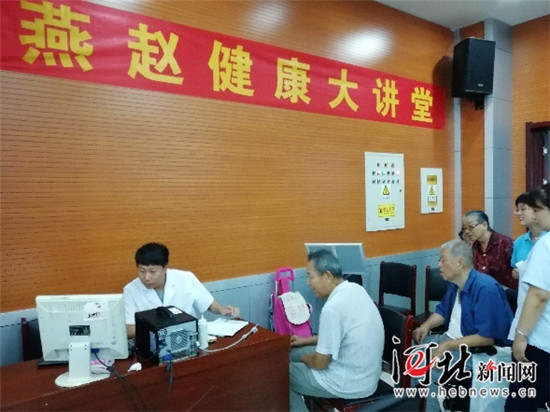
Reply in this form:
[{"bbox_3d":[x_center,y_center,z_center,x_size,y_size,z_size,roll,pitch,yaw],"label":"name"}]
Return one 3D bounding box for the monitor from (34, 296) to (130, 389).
[{"bbox_3d":[-0.868,0.587,1.934,0.390,0.385,0.210,-1,1,-1],"label":"monitor"}]

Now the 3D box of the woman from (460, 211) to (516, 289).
[{"bbox_3d":[1.540,0.760,3.080,0.500,1.440,0.470,-2,2,-38],"label":"woman"}]

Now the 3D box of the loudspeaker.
[{"bbox_3d":[2.290,-1.602,5.027,0.380,0.580,0.320,-2,7,-22],"label":"loudspeaker"}]

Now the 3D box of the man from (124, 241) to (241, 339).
[{"bbox_3d":[-0.580,0.870,2.620,0.660,1.300,0.700,-1,2,-9],"label":"man"}]

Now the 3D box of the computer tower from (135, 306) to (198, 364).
[{"bbox_3d":[-0.581,0.671,2.271,0.205,0.185,0.355,-2,2,-35],"label":"computer tower"}]

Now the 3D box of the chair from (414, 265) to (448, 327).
[{"bbox_3d":[1.423,1.010,3.765,0.500,0.890,0.420,-3,2,-45],"label":"chair"}]

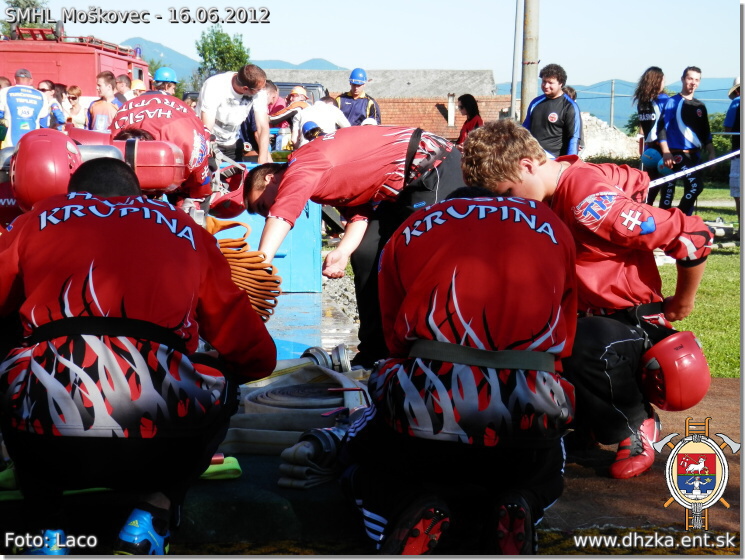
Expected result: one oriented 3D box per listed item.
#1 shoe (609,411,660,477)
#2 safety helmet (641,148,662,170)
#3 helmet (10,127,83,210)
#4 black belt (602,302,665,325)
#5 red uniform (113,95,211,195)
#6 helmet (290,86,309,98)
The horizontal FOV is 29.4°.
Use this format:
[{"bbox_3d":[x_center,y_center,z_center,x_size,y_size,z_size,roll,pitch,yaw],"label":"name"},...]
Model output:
[{"bbox_3d":[0.813,0.516,4.380,0.102,0.120,0.280,4,21,31],"label":"shoe"},{"bbox_3d":[2.650,-1.154,13.500,0.210,0.190,0.240,6,18,16],"label":"safety helmet"},{"bbox_3d":[-0.993,-0.334,4.330,0.225,0.265,0.205,-3,24,-6],"label":"helmet"},{"bbox_3d":[0.848,0.100,4.500,0.310,0.070,0.230,-3,18,39],"label":"black belt"},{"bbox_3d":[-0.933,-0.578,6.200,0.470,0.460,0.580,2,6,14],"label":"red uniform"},{"bbox_3d":[-0.843,-2.144,16.300,0.270,0.160,0.210,23,18,35],"label":"helmet"}]

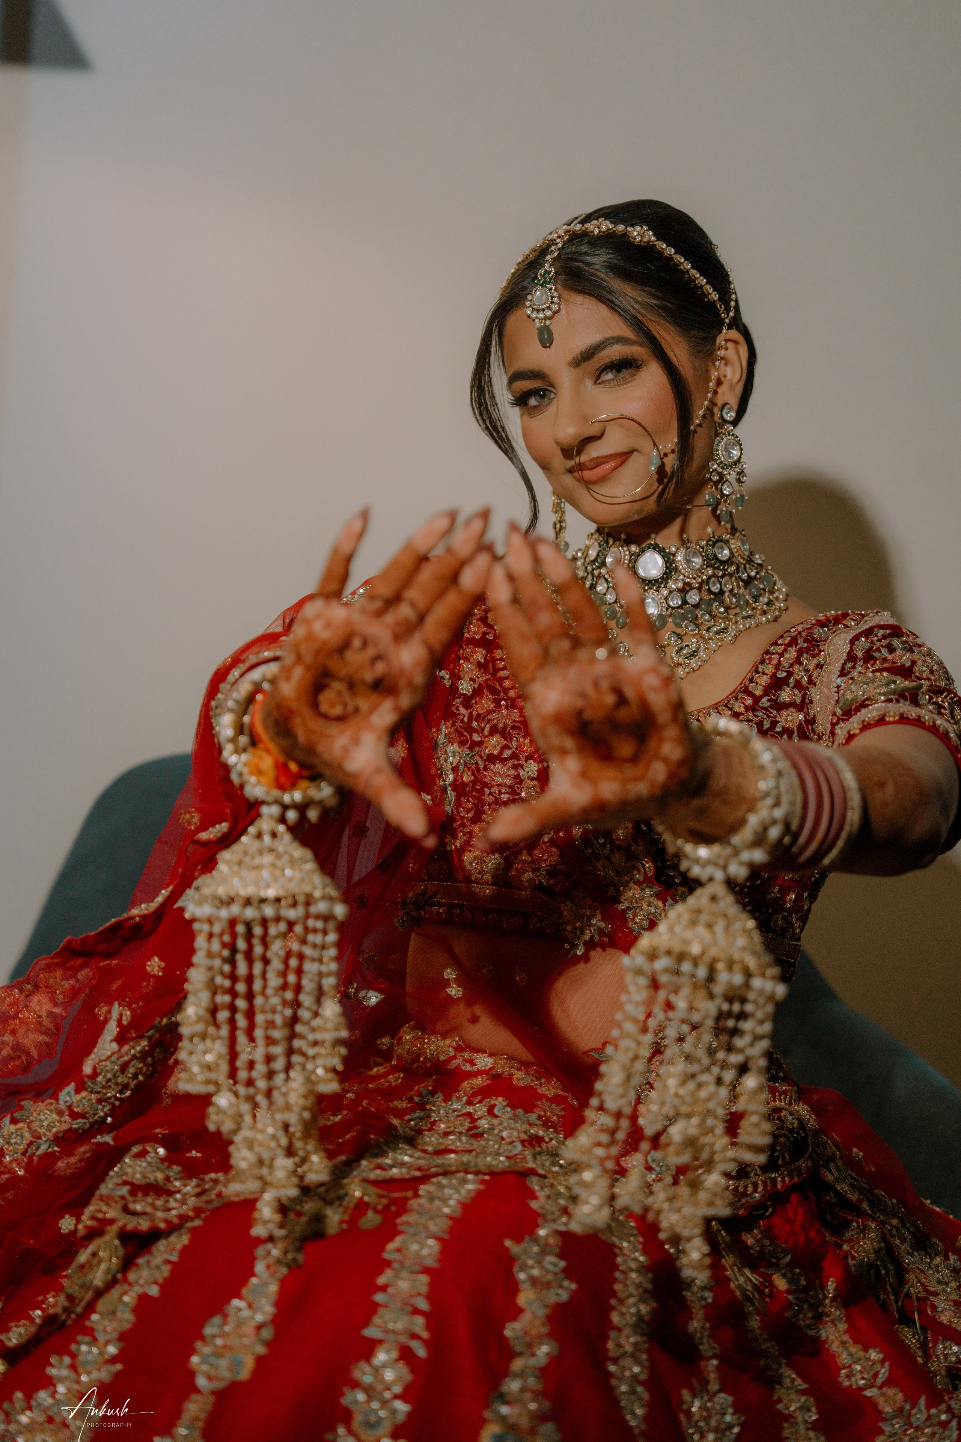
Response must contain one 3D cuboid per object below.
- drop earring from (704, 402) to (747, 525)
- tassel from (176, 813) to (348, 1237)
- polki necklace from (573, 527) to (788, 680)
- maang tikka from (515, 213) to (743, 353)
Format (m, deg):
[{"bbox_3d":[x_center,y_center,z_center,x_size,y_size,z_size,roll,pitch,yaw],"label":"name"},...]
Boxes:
[{"bbox_3d":[0.172,-0.180,1.962,0.031,0.088,0.015,-2,4,-30],"label":"drop earring"},{"bbox_3d":[-0.120,0.167,1.540,0.093,0.228,0.093,0,3,0],"label":"tassel"},{"bbox_3d":[0.135,-0.083,2.000,0.160,0.112,0.122,3,11,13],"label":"polki necklace"},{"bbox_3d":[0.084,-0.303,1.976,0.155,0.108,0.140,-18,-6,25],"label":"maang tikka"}]

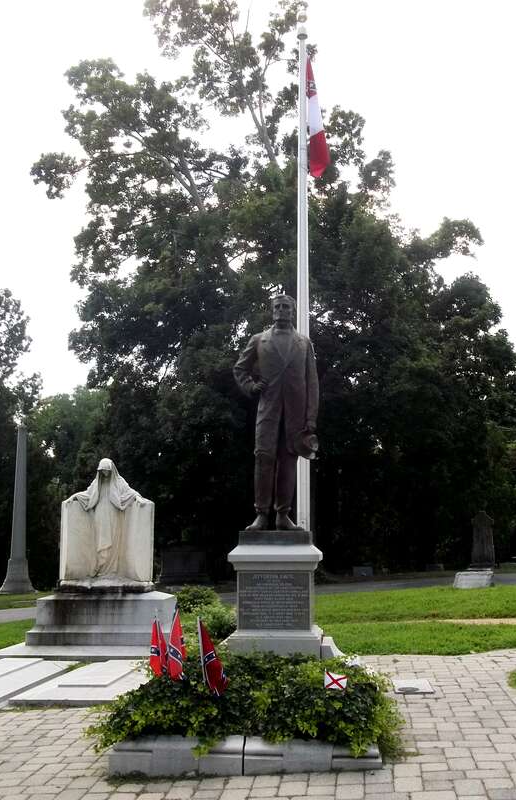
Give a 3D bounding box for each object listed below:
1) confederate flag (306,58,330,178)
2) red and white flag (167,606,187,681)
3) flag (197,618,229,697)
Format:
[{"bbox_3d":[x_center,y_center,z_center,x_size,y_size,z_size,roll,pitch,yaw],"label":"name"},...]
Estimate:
[{"bbox_3d":[0.696,-3.240,9.576,0.280,1.470,0.250,-1,-8,7],"label":"confederate flag"},{"bbox_3d":[-0.546,1.631,5.572,0.140,0.500,0.130,-1,-8,7],"label":"red and white flag"},{"bbox_3d":[-0.285,1.616,5.220,0.190,0.490,0.130,-1,-8,7],"label":"flag"}]

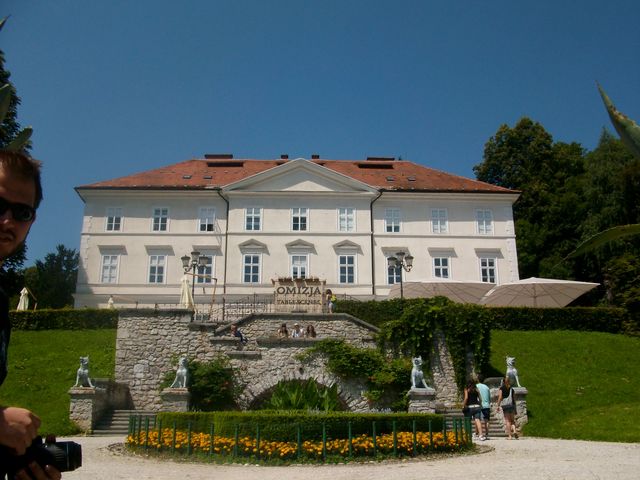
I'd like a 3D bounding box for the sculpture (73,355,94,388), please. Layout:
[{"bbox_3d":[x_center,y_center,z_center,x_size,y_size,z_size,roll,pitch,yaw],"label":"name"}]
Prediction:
[{"bbox_3d":[-7.343,4.128,19.600,0.550,0.980,0.680,0,-15,0],"label":"sculpture"}]

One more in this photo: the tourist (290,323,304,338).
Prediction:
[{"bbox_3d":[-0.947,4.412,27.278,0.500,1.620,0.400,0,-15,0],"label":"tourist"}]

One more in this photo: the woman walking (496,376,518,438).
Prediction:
[{"bbox_3d":[5.037,4.518,16.902,0.520,1.640,0.440,2,-15,-8],"label":"woman walking"}]

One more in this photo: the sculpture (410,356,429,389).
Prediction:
[{"bbox_3d":[3.101,4.126,19.591,0.520,0.980,0.680,0,-15,0],"label":"sculpture"}]

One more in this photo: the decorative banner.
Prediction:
[{"bbox_3d":[-1.087,3.058,33.842,2.850,1.950,0.200,0,-15,0],"label":"decorative banner"}]

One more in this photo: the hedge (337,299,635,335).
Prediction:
[{"bbox_3d":[8.441,3.994,32.336,15.196,1.450,1.500,0,-15,0],"label":"hedge"}]

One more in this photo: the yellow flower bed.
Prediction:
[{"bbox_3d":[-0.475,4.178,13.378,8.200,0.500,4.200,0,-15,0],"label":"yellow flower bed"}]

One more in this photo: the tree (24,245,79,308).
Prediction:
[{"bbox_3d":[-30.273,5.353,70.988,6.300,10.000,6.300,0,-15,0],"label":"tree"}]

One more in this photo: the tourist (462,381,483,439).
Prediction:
[{"bbox_3d":[4.073,4.498,16.805,0.480,1.620,0.400,0,-15,0],"label":"tourist"}]

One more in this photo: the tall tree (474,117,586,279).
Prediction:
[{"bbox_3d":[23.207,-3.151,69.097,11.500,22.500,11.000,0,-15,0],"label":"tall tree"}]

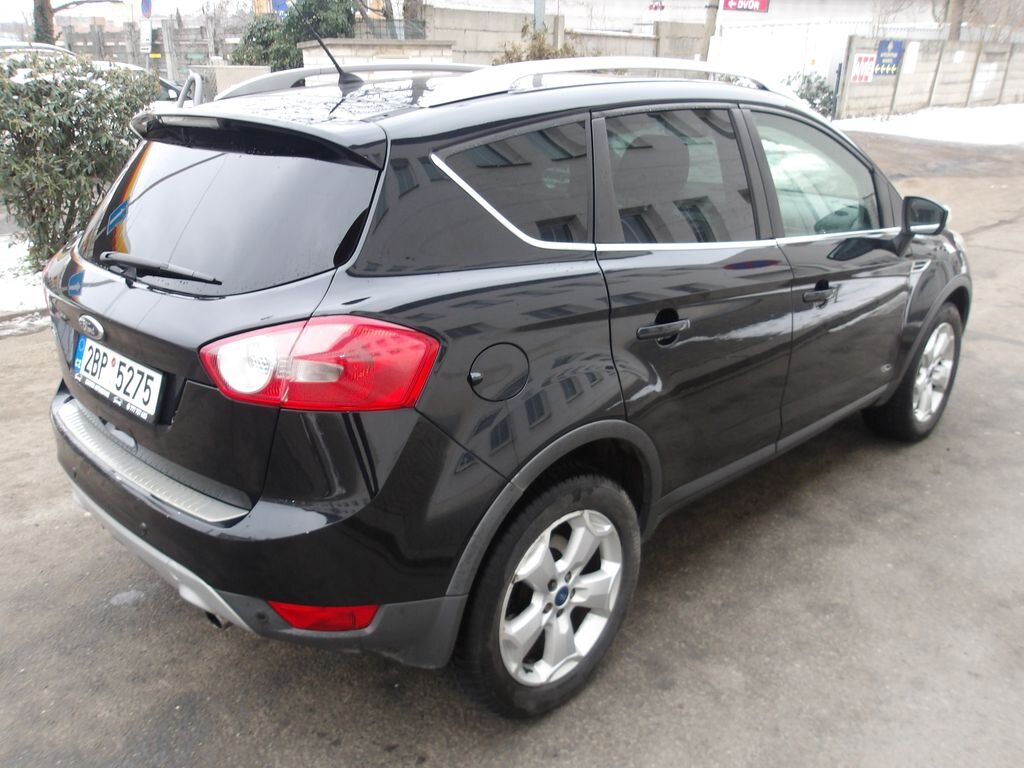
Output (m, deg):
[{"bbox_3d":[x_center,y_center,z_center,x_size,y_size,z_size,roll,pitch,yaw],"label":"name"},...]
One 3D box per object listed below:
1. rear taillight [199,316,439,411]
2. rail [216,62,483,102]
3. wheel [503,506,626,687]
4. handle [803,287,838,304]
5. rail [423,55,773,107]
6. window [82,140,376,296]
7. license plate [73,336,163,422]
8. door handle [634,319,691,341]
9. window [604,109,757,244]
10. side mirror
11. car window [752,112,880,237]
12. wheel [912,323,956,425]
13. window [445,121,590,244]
[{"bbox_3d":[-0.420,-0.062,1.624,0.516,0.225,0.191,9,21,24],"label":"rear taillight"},{"bbox_3d":[-0.381,-1.149,3.078,1.660,0.150,0.070,-18,26,-42],"label":"rail"},{"bbox_3d":[0.082,0.540,2.142,0.474,0.474,0.190,-18,26,-42],"label":"wheel"},{"bbox_3d":[1.053,-0.311,2.730,0.235,0.042,0.050,-14,23,-43],"label":"handle"},{"bbox_3d":[0.363,-0.860,2.278,1.520,0.140,0.100,-18,27,-42],"label":"rail"},{"bbox_3d":[-0.817,-0.435,2.037,1.260,0.450,0.120,19,-7,42],"label":"window"},{"bbox_3d":[-0.994,-0.025,2.000,0.530,0.130,0.025,19,12,42],"label":"license plate"},{"bbox_3d":[0.398,-0.148,2.098,0.225,0.042,0.050,-13,22,-43],"label":"door handle"},{"bbox_3d":[0.485,-0.572,2.232,0.730,0.410,0.050,-18,3,-42],"label":"window"},{"bbox_3d":[1.644,-0.652,3.161,0.120,0.145,0.185,-18,27,-42],"label":"side mirror"},{"bbox_3d":[1.093,-0.734,2.820,0.840,0.450,0.060,-18,3,-42],"label":"car window"},{"bbox_3d":[1.992,-0.074,3.934,0.474,0.474,0.190,-17,25,-40],"label":"wheel"},{"bbox_3d":[0.055,-0.458,1.840,0.476,0.311,0.040,-16,0,-39],"label":"window"}]

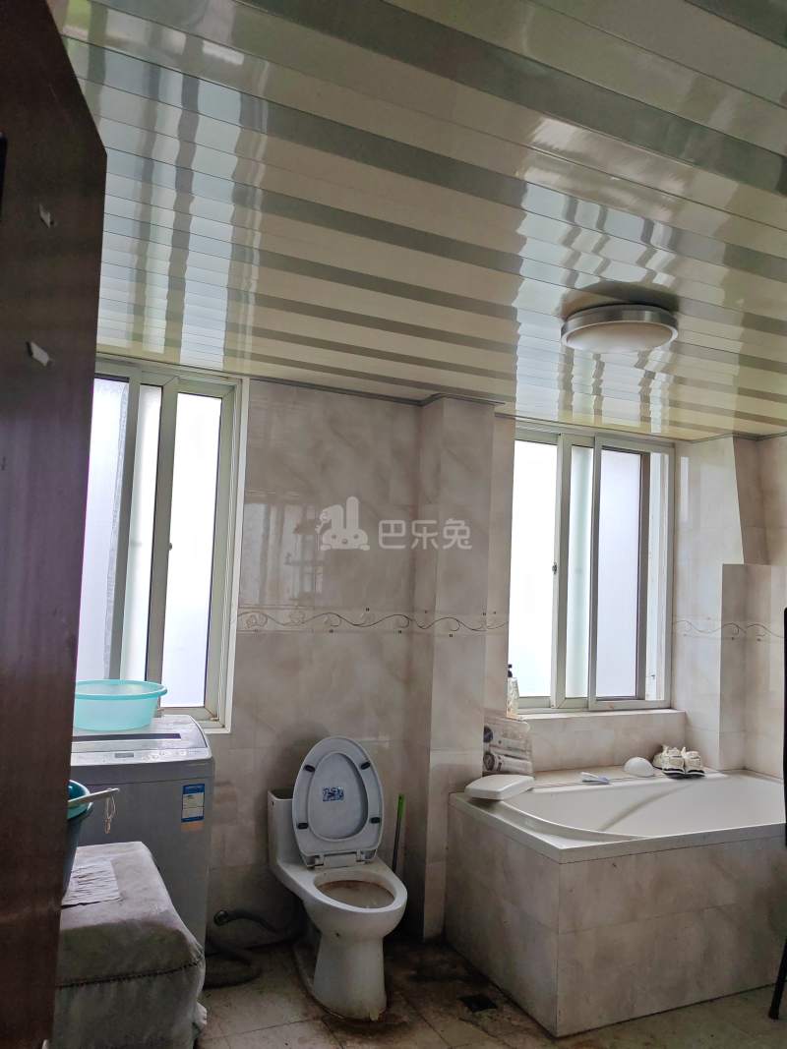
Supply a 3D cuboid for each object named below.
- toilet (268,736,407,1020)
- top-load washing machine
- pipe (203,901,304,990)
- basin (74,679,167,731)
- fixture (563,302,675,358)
[{"bbox_3d":[-0.175,1.214,2.951,0.380,0.820,0.700,4,-5,-22],"label":"toilet"},{"bbox_3d":[-0.927,1.100,2.606,0.540,0.930,0.550,5,-5,-26],"label":"top-load washing machine"},{"bbox_3d":[-0.507,1.522,3.022,0.420,0.190,0.320,5,-5,-26],"label":"pipe"},{"bbox_3d":[-0.919,0.592,2.660,0.375,0.120,0.375,5,-5,-26],"label":"basin"},{"bbox_3d":[0.679,-0.571,2.462,0.335,0.075,0.335,2,-4,0],"label":"fixture"}]

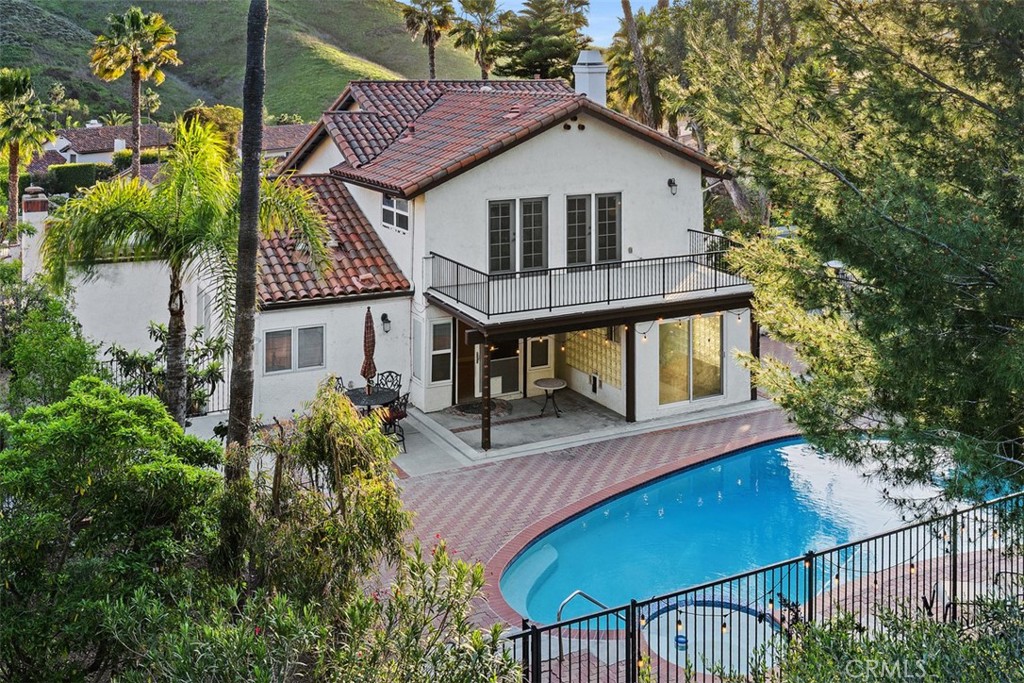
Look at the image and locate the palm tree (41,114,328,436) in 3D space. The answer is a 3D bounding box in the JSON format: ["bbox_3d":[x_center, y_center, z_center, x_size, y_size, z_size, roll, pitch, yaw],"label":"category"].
[{"bbox_3d":[-7.590,-1.291,23.216,6.620,7.630,6.290,0,15,0],"label":"palm tree"}]

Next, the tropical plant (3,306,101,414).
[{"bbox_3d":[-10.726,0.606,23.190,2.280,3.000,2.200,0,15,0],"label":"tropical plant"}]

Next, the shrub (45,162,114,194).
[{"bbox_3d":[-28.842,-10.866,66.394,4.670,2.110,2.200,0,15,0],"label":"shrub"}]

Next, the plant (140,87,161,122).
[{"bbox_3d":[-44.256,-28.595,121.717,2.570,5.000,2.440,0,15,0],"label":"plant"}]

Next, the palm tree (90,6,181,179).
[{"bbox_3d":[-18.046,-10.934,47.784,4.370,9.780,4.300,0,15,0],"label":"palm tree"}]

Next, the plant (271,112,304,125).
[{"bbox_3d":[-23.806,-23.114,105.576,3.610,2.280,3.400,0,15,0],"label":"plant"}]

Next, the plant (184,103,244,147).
[{"bbox_3d":[-21.738,-15.204,72.503,4.520,4.280,4.400,0,15,0],"label":"plant"}]

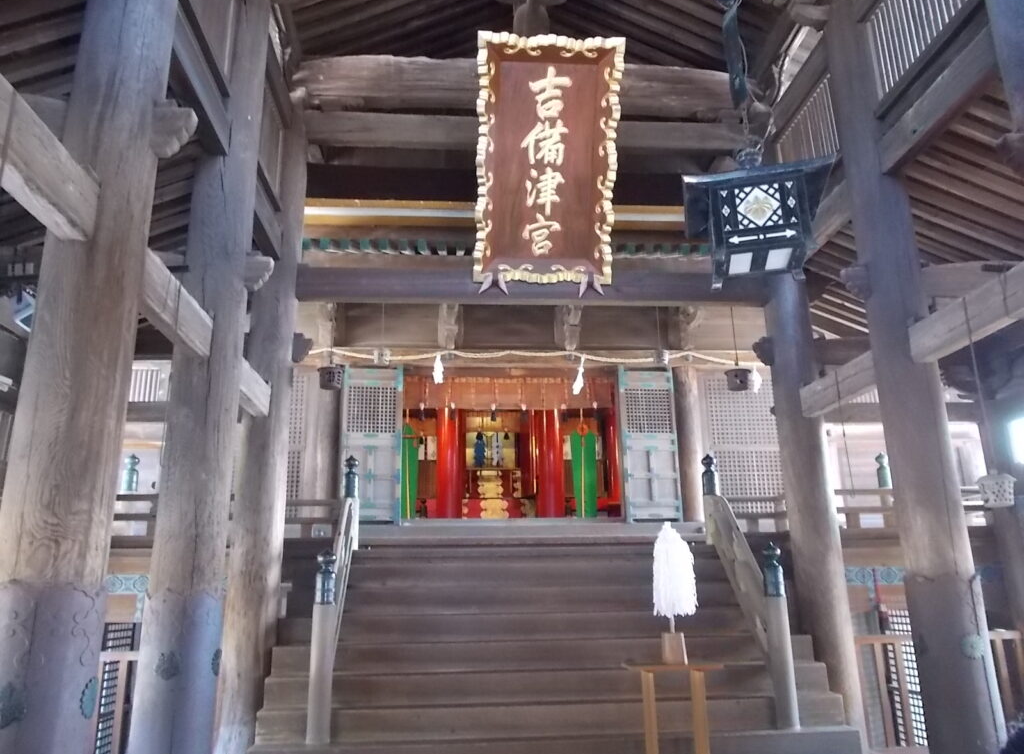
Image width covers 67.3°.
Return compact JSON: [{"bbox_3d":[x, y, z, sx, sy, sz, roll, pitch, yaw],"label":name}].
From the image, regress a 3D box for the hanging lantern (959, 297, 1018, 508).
[{"bbox_3d":[2.864,0.131,4.701,0.205,1.291,0.205,0,-16,-4],"label":"hanging lantern"}]

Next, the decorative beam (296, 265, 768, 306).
[{"bbox_3d":[0.266,-0.965,8.193,5.050,0.340,0.200,0,-15,-5],"label":"decorative beam"}]

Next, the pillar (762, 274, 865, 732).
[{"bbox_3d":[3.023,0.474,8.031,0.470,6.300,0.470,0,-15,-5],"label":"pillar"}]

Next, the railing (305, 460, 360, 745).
[{"bbox_3d":[-1.575,1.847,7.003,0.220,2.509,1.547,0,-15,-5],"label":"railing"}]

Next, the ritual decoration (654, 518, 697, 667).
[{"bbox_3d":[1.151,1.529,5.502,0.310,0.986,0.280,0,-15,-5],"label":"ritual decoration"}]

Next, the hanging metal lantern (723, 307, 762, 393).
[{"bbox_3d":[2.346,-0.291,8.025,0.310,0.915,0.280,0,-15,-5],"label":"hanging metal lantern"}]

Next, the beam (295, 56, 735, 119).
[{"bbox_3d":[0.242,-3.328,8.839,5.400,0.500,0.460,0,-15,-5],"label":"beam"}]

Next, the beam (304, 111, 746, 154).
[{"bbox_3d":[0.223,-2.749,8.679,5.050,0.310,0.200,0,-15,-5],"label":"beam"}]

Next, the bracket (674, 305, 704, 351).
[{"bbox_3d":[2.550,-0.722,11.039,0.340,0.745,0.480,0,-15,-5],"label":"bracket"}]

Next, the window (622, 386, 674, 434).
[{"bbox_3d":[1.954,0.466,10.943,0.671,0.692,0.060,0,-15,-5],"label":"window"}]

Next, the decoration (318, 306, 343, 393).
[{"bbox_3d":[-1.834,-0.288,7.831,0.250,0.900,0.250,0,-15,-5],"label":"decoration"}]

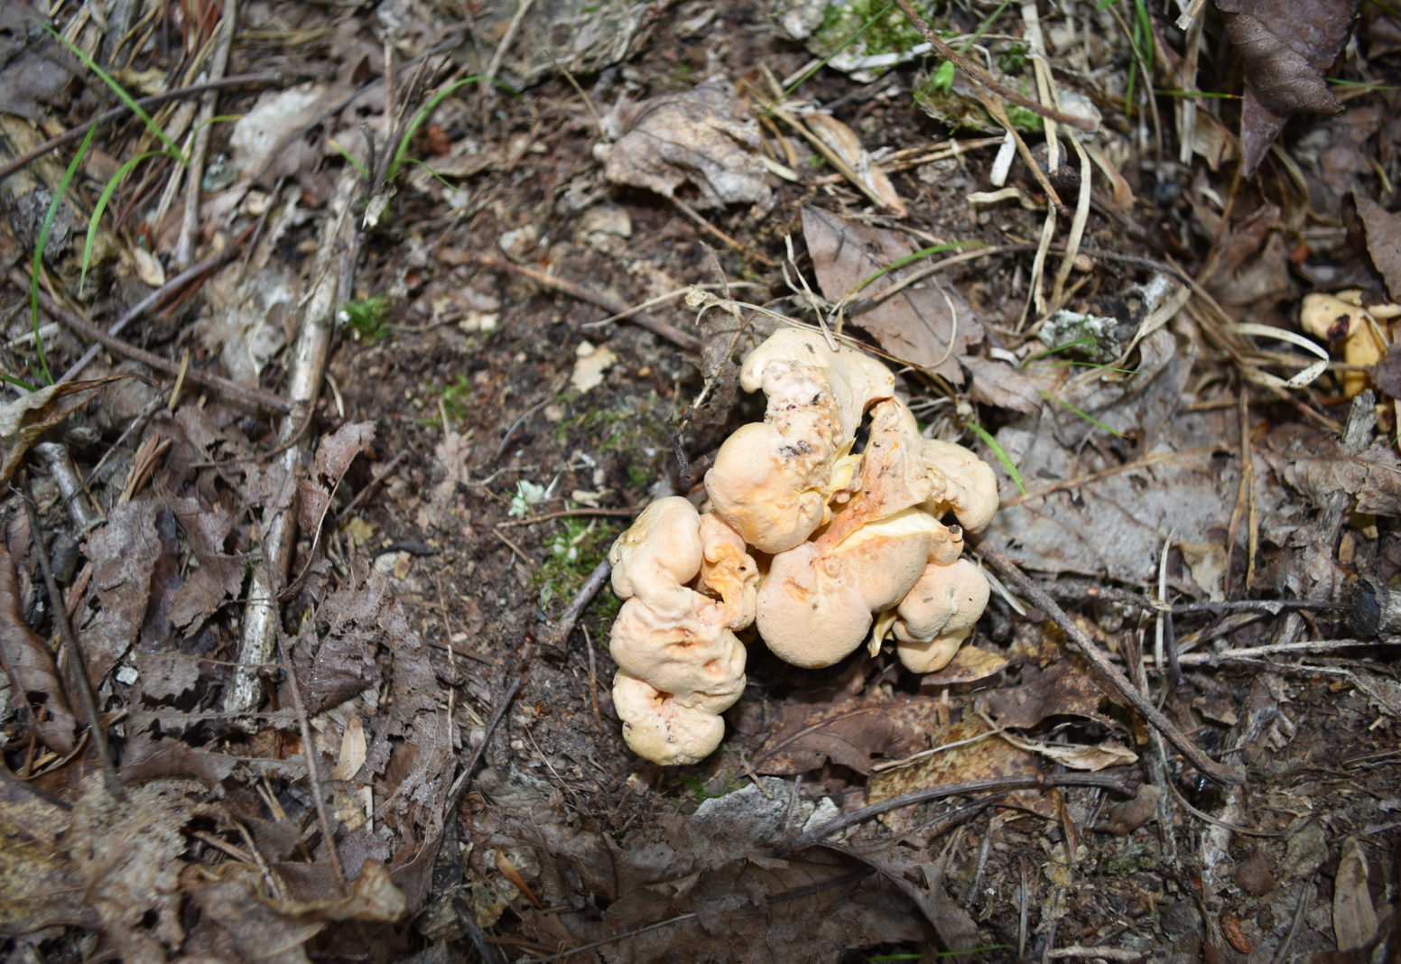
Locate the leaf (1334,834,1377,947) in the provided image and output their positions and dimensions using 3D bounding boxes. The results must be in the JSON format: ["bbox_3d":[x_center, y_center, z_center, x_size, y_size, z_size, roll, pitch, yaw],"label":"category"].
[{"bbox_3d":[0.228,0.144,0.376,0.013,0.007,0.042,18,58,12],"label":"leaf"}]

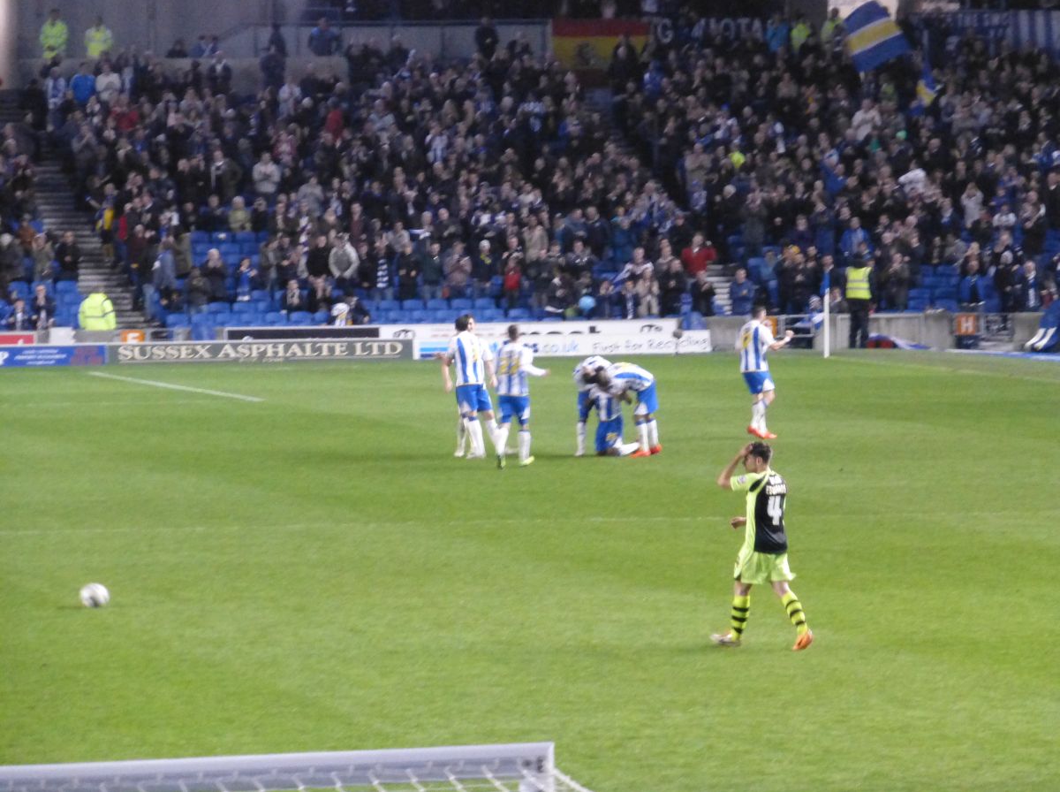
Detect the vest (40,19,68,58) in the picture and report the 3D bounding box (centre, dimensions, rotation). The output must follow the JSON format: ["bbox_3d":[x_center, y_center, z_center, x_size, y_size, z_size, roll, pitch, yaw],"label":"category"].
[{"bbox_3d":[-9.984,-7.458,148.200,0.600,0.830,0.360,-1,2,-6],"label":"vest"}]

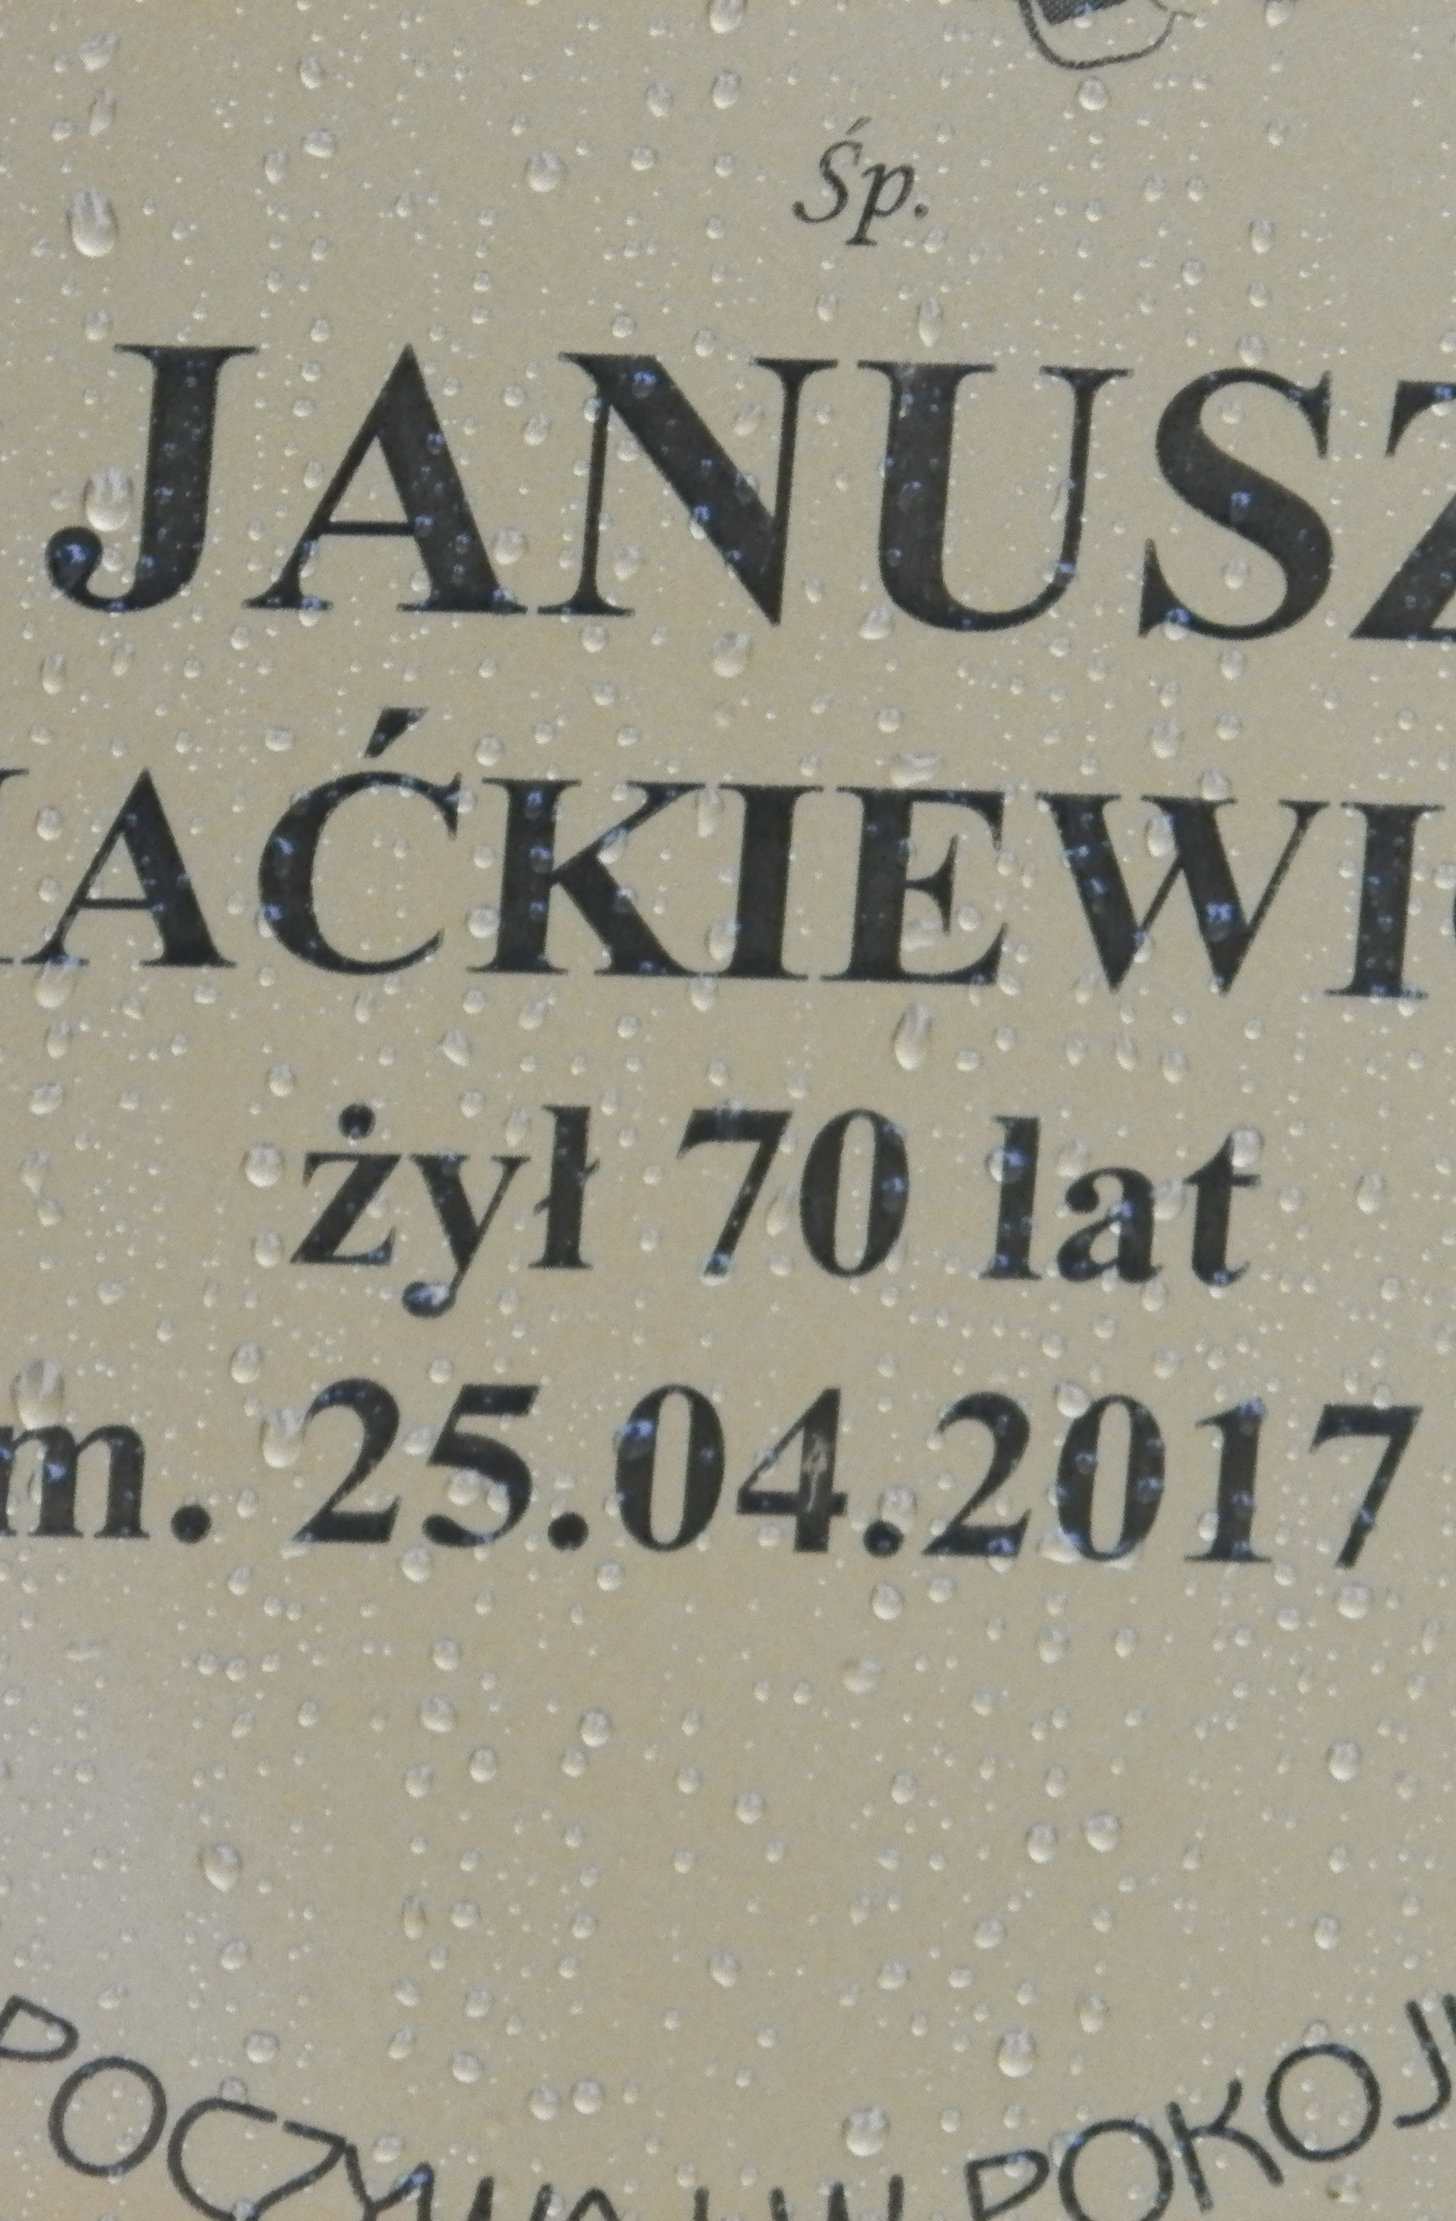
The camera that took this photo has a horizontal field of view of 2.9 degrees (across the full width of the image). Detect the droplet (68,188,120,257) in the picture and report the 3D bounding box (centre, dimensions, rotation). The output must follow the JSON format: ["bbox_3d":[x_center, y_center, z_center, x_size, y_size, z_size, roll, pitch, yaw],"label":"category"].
[{"bbox_3d":[-0.044,-0.062,2.000,0.004,0.005,0.002,1,18,-10],"label":"droplet"}]

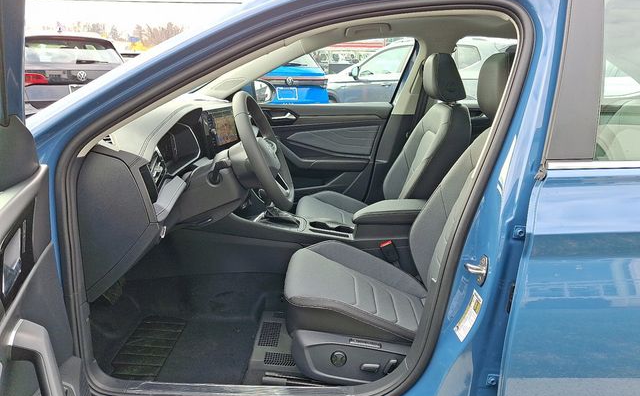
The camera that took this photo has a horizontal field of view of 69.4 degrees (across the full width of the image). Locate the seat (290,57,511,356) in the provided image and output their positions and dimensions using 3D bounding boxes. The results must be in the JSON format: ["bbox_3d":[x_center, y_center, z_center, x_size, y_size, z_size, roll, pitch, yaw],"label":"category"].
[{"bbox_3d":[0.276,0.033,1.486,0.750,0.970,0.530,0,16,1],"label":"seat"}]

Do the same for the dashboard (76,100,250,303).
[{"bbox_3d":[-0.460,-0.163,1.818,0.480,0.480,1.420,0,16,1],"label":"dashboard"}]

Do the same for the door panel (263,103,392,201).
[{"bbox_3d":[-0.061,-0.232,2.533,0.920,0.580,0.120,0,16,1],"label":"door panel"}]

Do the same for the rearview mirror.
[{"bbox_3d":[-0.314,-0.604,2.646,0.130,0.160,0.220,5,17,17],"label":"rearview mirror"}]

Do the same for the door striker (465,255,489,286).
[{"bbox_3d":[0.376,0.174,1.106,0.046,0.070,0.037,-4,17,-14],"label":"door striker"}]

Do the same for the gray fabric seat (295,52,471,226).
[{"bbox_3d":[0.284,-0.172,2.187,0.750,0.970,0.530,0,16,1],"label":"gray fabric seat"}]

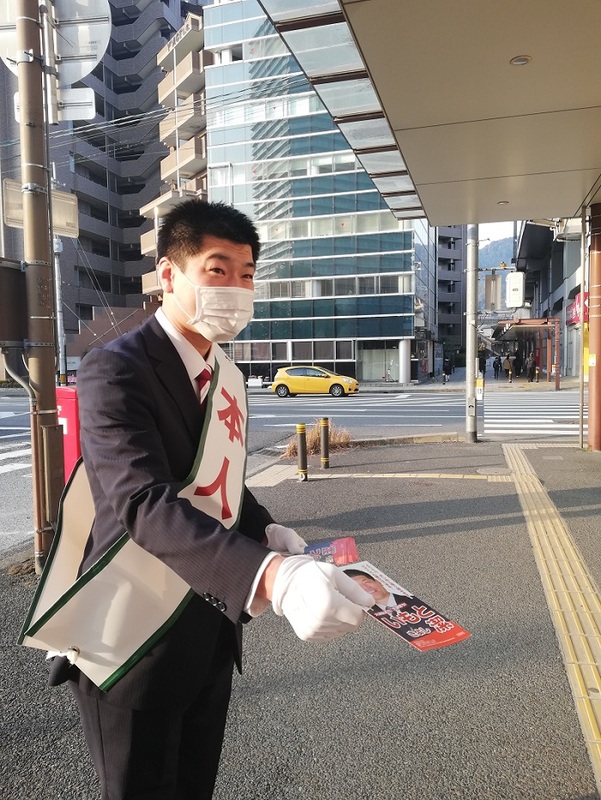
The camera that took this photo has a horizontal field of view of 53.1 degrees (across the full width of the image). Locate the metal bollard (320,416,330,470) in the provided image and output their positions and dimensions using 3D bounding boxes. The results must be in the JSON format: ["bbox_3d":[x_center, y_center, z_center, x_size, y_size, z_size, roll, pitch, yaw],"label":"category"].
[{"bbox_3d":[0.340,0.597,8.245,0.113,0.700,0.113,-1,4,0],"label":"metal bollard"}]

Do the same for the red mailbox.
[{"bbox_3d":[-1.755,0.523,4.903,0.480,1.270,0.470,2,4,34],"label":"red mailbox"}]

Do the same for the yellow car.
[{"bbox_3d":[0.725,-0.855,27.850,3.995,1.445,1.695,0,4,15],"label":"yellow car"}]

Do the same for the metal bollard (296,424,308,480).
[{"bbox_3d":[0.032,0.649,7.414,0.116,0.710,0.116,-1,4,0],"label":"metal bollard"}]

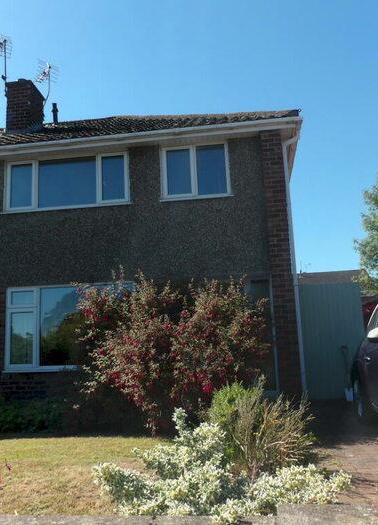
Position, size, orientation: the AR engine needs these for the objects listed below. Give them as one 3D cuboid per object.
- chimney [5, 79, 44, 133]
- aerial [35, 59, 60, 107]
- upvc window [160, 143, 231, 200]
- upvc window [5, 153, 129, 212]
[{"bbox_3d":[-3.924,-3.589,11.692,0.620,1.420,0.840,-4,-10,6],"label":"chimney"},{"bbox_3d":[-3.722,-4.458,12.451,0.580,1.300,0.980,6,-13,-39],"label":"aerial"},{"bbox_3d":[0.118,-1.669,8.912,1.293,1.044,0.100,-4,-10,6],"label":"upvc window"},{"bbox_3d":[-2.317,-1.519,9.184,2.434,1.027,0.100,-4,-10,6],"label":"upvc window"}]

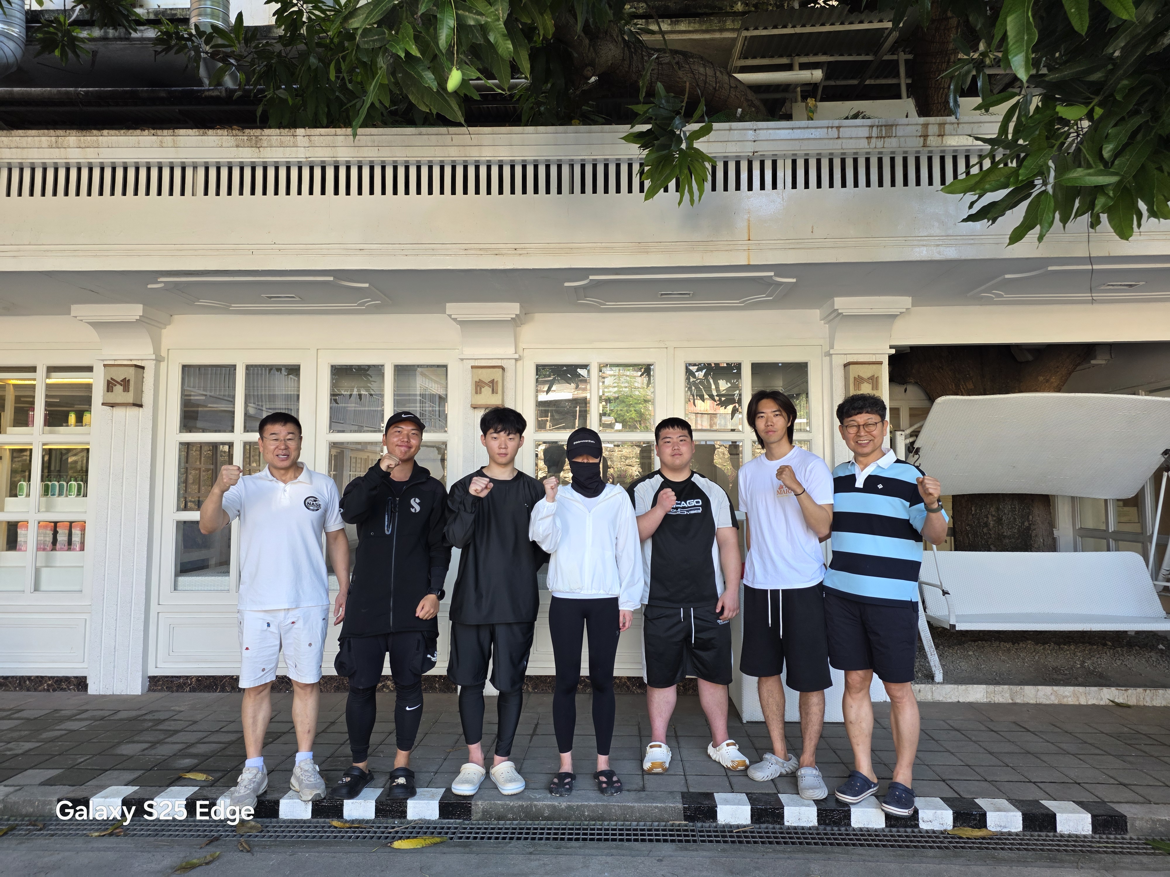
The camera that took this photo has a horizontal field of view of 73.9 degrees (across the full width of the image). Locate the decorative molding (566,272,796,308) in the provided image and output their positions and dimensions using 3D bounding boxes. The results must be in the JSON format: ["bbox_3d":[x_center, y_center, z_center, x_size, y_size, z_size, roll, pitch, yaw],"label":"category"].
[{"bbox_3d":[0.564,-0.875,4.735,1.338,0.040,0.780,0,-4,4],"label":"decorative molding"}]

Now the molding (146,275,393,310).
[{"bbox_3d":[-1.929,-0.871,4.827,1.338,0.040,0.785,0,-4,1],"label":"molding"}]

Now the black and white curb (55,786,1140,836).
[{"bbox_3d":[-0.018,1.619,3.390,4.543,0.085,0.190,0,-4,2],"label":"black and white curb"}]

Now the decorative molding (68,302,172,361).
[{"bbox_3d":[-3.117,-0.696,5.212,0.486,0.338,0.310,0,-4,1],"label":"decorative molding"}]

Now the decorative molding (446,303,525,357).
[{"bbox_3d":[-0.659,-0.696,5.178,0.470,0.338,0.305,0,-4,2],"label":"decorative molding"}]

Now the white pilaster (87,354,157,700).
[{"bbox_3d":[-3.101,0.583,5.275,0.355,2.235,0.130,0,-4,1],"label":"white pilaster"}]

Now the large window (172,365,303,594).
[{"bbox_3d":[-2.372,0.265,5.300,0.850,1.575,0.080,0,-4,1],"label":"large window"}]

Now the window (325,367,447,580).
[{"bbox_3d":[-1.345,0.262,5.284,0.835,1.570,0.080,0,-4,1],"label":"window"}]

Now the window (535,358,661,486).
[{"bbox_3d":[0.075,0.257,5.235,0.840,1.565,0.080,0,-4,4],"label":"window"}]

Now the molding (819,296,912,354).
[{"bbox_3d":[1.817,-0.709,5.013,0.485,0.333,0.305,0,-4,4],"label":"molding"}]

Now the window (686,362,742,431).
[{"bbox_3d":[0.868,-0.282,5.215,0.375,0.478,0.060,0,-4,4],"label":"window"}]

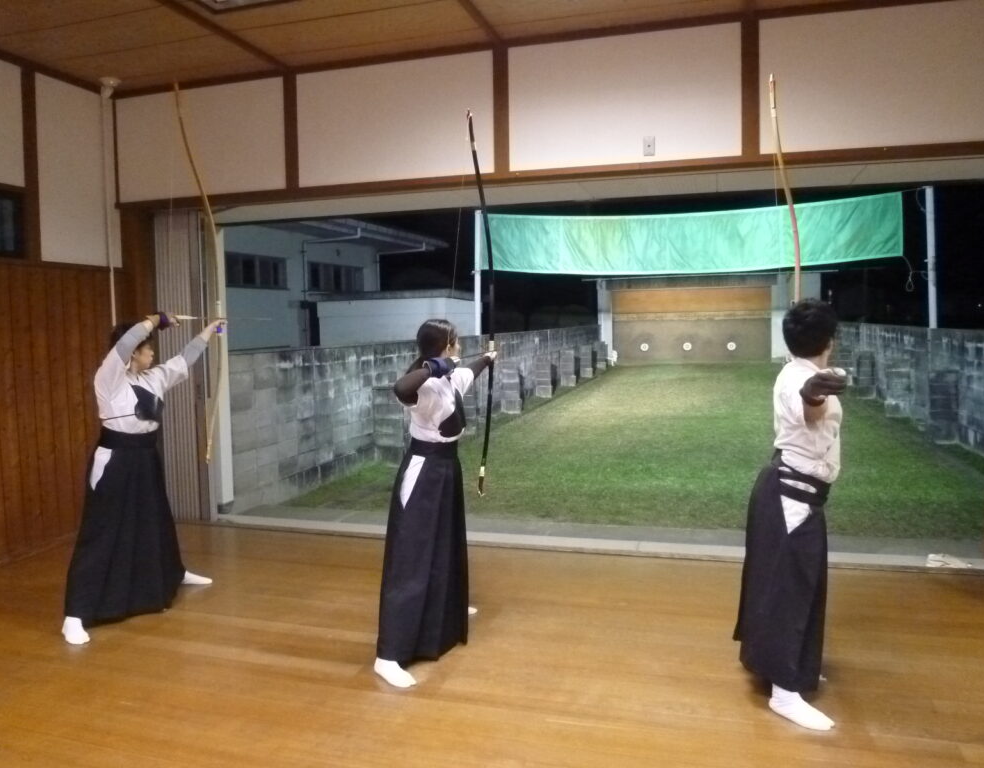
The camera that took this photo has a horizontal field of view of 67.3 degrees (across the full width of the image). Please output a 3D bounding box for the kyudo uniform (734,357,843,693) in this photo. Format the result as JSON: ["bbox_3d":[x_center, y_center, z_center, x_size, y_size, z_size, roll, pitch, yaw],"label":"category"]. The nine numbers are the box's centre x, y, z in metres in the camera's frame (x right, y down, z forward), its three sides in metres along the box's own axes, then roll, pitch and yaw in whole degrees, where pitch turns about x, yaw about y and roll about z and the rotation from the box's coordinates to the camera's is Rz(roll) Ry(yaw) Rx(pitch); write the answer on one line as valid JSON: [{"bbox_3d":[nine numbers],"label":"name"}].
[{"bbox_3d":[1.212,0.528,3.017,0.452,1.266,0.874,1,5,17],"label":"kyudo uniform"}]

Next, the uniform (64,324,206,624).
[{"bbox_3d":[-1.864,0.409,3.898,0.422,1.447,0.904,1,5,17],"label":"uniform"}]

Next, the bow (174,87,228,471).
[{"bbox_3d":[-1.633,-0.592,4.180,0.080,2.080,0.302,1,5,17],"label":"bow"}]

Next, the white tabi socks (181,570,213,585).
[{"bbox_3d":[-1.747,1.117,4.329,0.231,0.100,0.090,-2,5,-8],"label":"white tabi socks"}]

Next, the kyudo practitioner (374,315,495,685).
[{"bbox_3d":[-0.240,0.450,3.543,0.382,1.518,1.196,1,5,17],"label":"kyudo practitioner"}]

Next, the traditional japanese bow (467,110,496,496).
[{"bbox_3d":[-0.038,-0.379,3.818,0.060,1.909,0.392,1,5,17],"label":"traditional japanese bow"}]

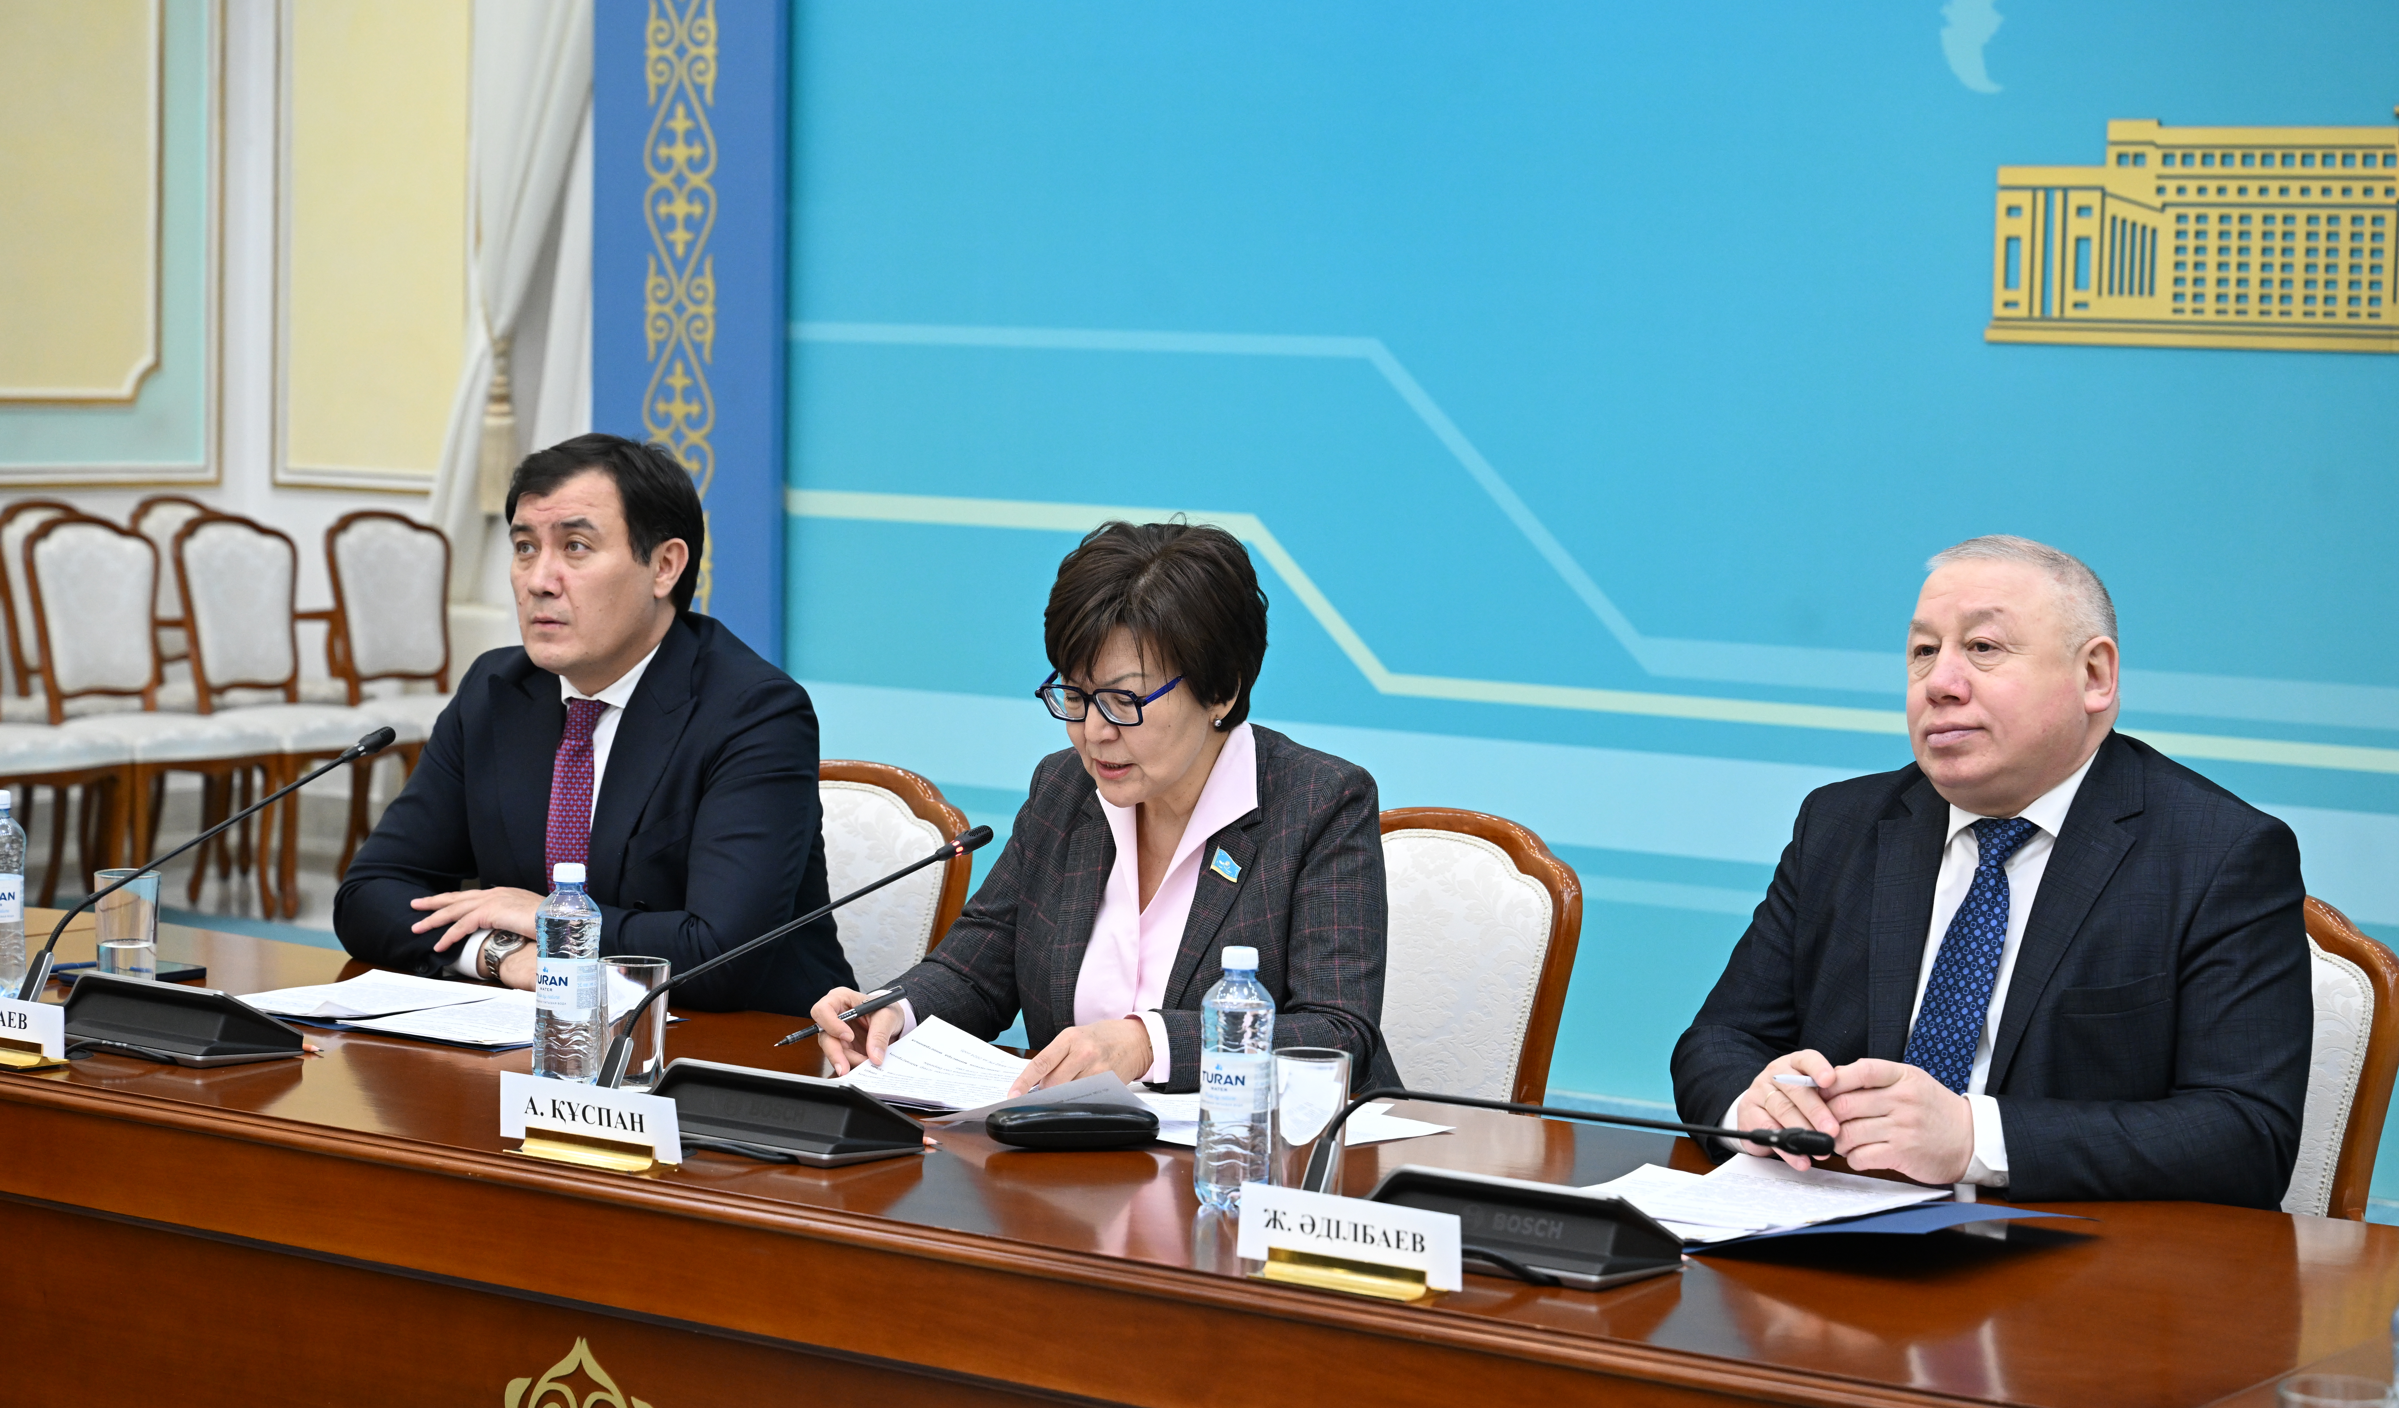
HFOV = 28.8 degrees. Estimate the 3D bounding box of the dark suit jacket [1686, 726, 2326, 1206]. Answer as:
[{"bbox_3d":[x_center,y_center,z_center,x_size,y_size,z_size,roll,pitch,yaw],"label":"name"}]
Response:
[{"bbox_3d":[0.727,0.334,4.279,0.600,0.640,0.600,4,5,31],"label":"dark suit jacket"}]

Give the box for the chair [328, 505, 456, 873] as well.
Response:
[{"bbox_3d":[-1.996,-0.013,12.091,0.560,0.960,0.480,5,5,34],"label":"chair"}]

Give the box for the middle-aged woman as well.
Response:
[{"bbox_3d":[-0.072,0.459,4.706,0.570,1.290,0.780,4,5,29],"label":"middle-aged woman"}]

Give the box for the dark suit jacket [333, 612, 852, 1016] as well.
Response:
[{"bbox_3d":[-0.651,0.210,5.178,0.590,0.650,0.600,5,5,34],"label":"dark suit jacket"}]

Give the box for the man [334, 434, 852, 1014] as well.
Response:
[{"bbox_3d":[-0.670,0.377,5.153,0.600,1.350,0.740,5,5,34],"label":"man"}]

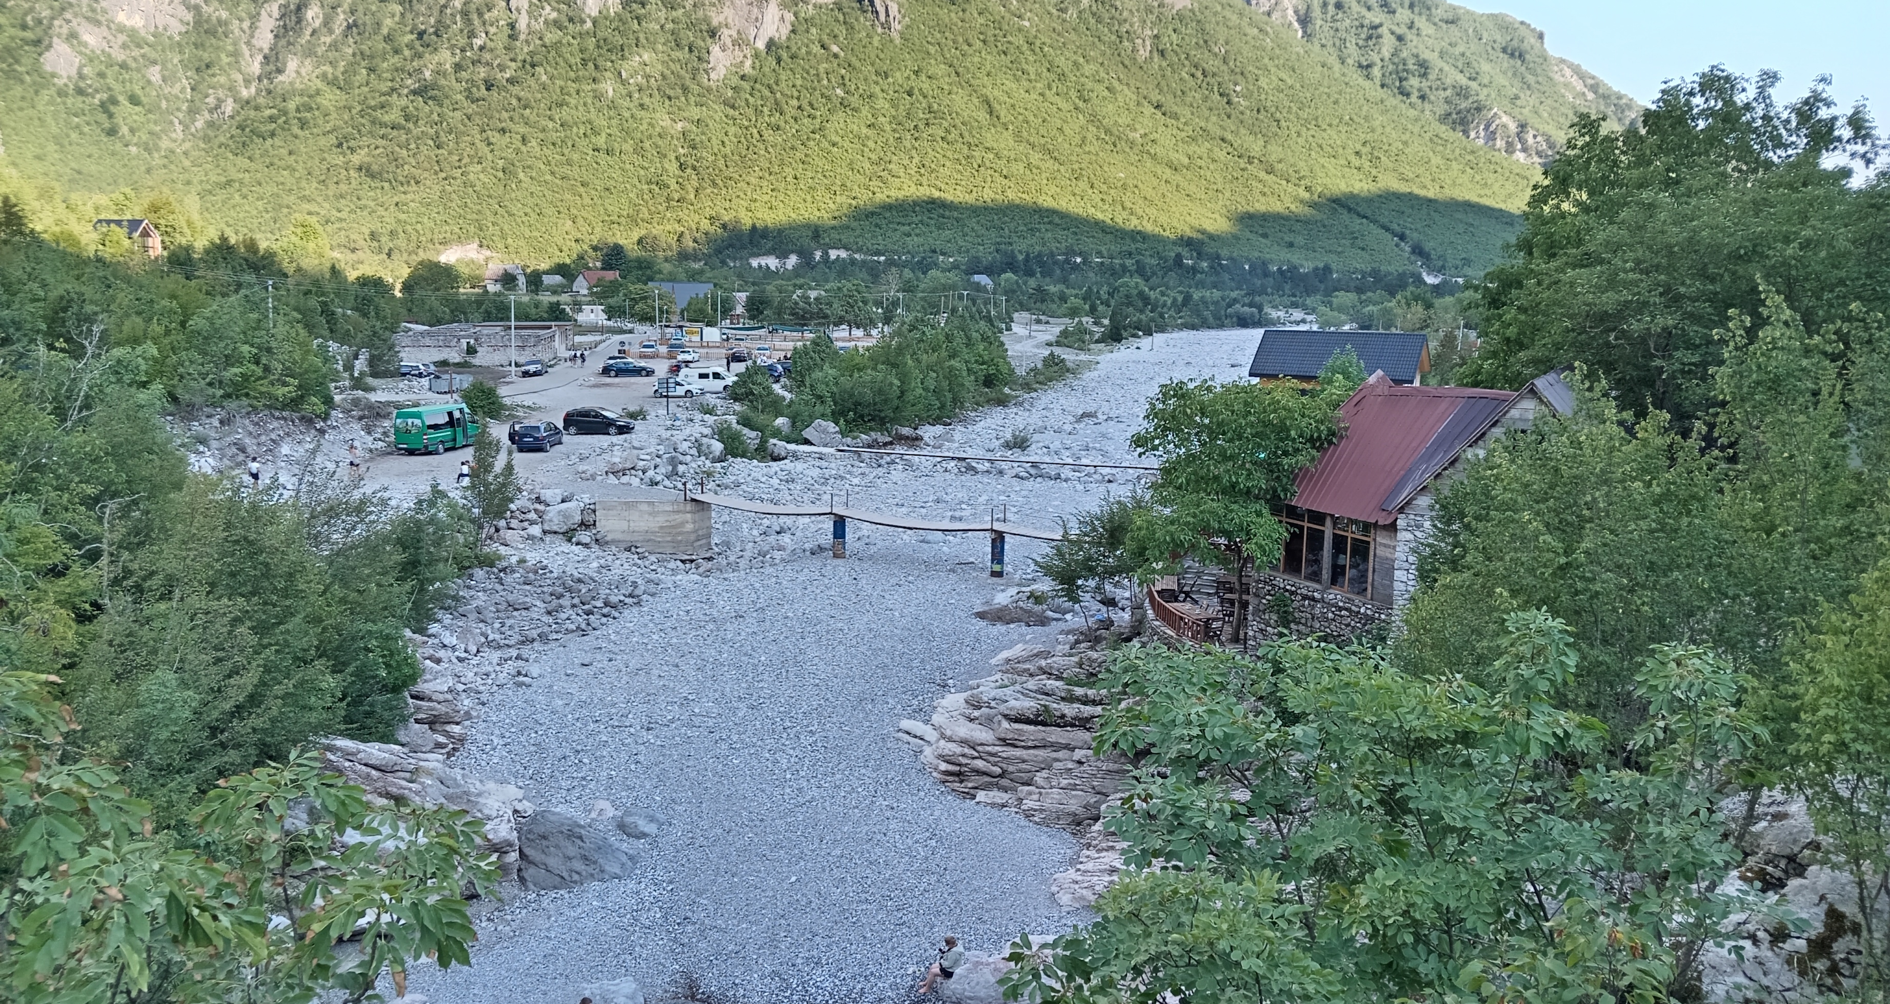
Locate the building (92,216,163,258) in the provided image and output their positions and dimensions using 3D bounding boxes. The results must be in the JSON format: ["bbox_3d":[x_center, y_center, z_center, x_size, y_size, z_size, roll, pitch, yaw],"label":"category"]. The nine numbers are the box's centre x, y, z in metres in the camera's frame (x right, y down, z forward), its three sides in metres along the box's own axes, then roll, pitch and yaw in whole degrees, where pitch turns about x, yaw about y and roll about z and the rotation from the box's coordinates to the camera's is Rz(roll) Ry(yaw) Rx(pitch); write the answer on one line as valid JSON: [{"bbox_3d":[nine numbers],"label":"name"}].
[{"bbox_3d":[-141.181,-45.316,236.000,8.600,6.900,5.600,2,8,10],"label":"building"}]

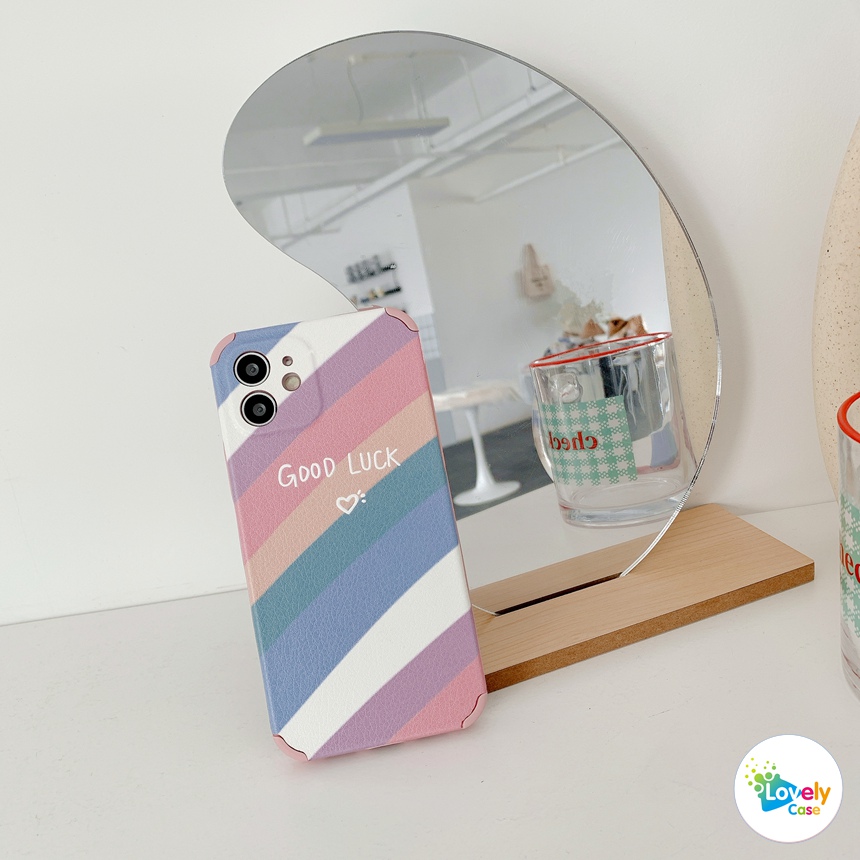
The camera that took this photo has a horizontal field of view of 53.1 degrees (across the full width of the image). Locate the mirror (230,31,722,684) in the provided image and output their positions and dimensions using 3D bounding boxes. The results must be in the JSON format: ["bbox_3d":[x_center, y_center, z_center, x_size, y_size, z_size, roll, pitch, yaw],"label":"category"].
[{"bbox_3d":[0.037,-0.031,0.321,0.198,0.231,0.069,-14,20,-15],"label":"mirror"}]

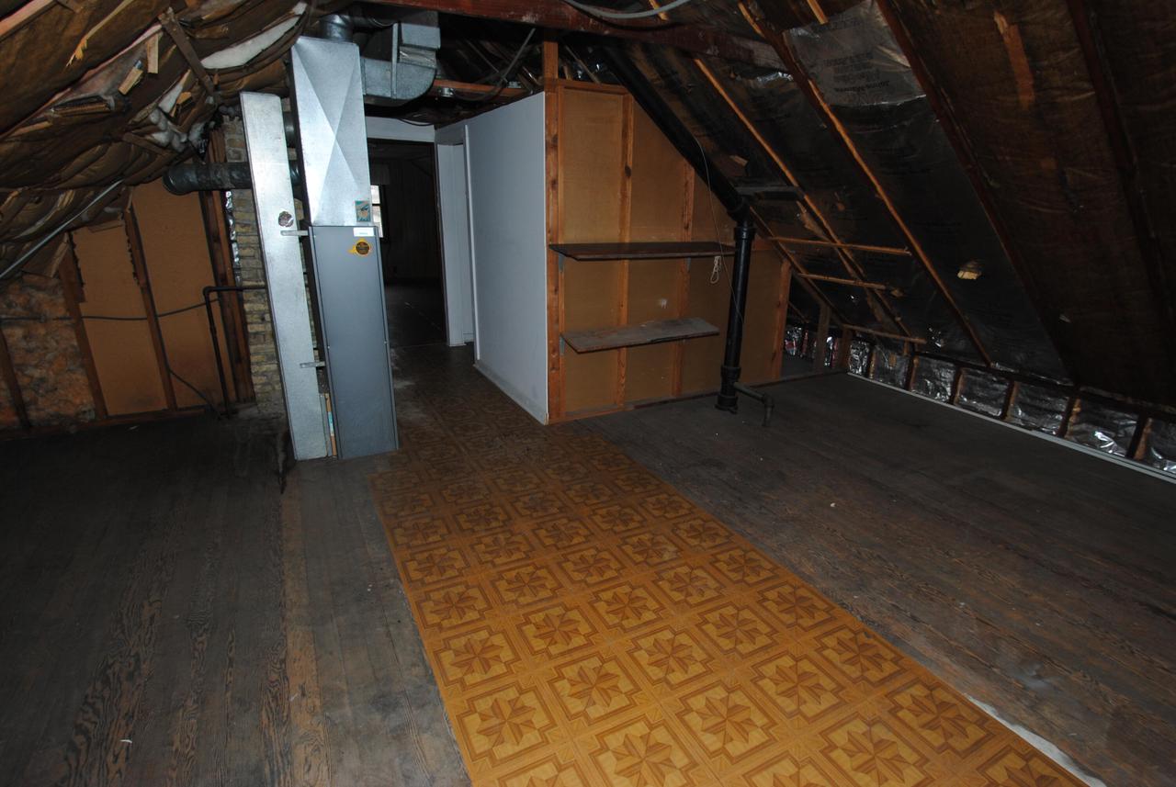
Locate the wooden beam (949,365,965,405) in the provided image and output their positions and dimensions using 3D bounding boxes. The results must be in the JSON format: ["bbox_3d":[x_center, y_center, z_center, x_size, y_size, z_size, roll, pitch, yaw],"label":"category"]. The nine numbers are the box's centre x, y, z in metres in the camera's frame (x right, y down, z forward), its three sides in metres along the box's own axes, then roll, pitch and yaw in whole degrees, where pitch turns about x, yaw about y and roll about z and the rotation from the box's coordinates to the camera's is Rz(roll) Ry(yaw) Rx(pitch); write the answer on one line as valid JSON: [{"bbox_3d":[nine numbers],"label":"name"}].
[{"bbox_3d":[3.315,-0.074,4.981,0.075,0.331,0.056,-7,20,-27],"label":"wooden beam"}]

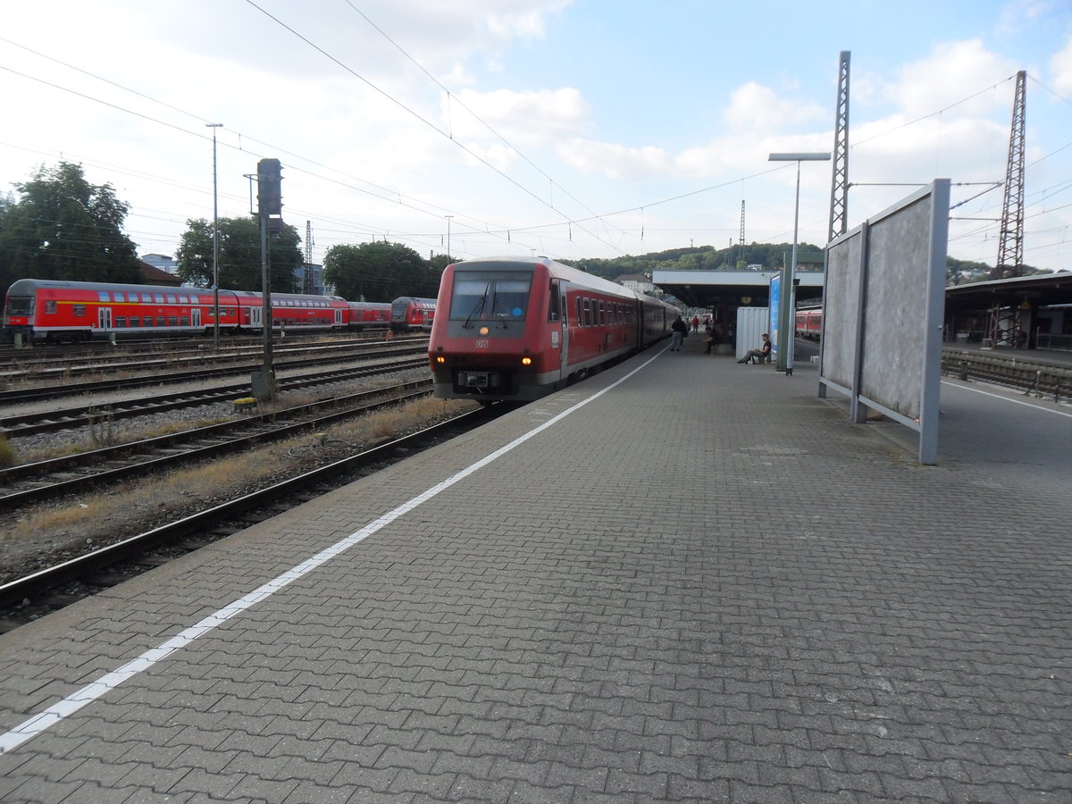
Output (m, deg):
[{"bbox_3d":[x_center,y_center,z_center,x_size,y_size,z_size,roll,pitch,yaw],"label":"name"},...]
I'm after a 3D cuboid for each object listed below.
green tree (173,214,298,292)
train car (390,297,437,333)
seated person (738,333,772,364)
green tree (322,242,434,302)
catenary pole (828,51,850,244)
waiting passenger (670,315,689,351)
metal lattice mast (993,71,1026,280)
[{"bbox_3d":[-43.178,-18.685,121.829,18.000,16.500,16.000,-2,6,-20],"label":"green tree"},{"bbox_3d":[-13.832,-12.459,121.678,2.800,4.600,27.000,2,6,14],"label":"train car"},{"bbox_3d":[7.731,-1.865,29.405,1.120,1.060,0.520,2,6,13],"label":"seated person"},{"bbox_3d":[-30.828,-23.194,165.845,22.500,16.800,18.000,-1,6,-11],"label":"green tree"},{"bbox_3d":[9.884,-6.198,27.316,0.700,10.140,0.600,2,6,13],"label":"catenary pole"},{"bbox_3d":[6.887,-3.337,40.672,0.600,1.710,0.420,0,6,-3],"label":"waiting passenger"},{"bbox_3d":[28.530,-11.306,49.836,1.500,16.300,1.400,2,6,13],"label":"metal lattice mast"}]

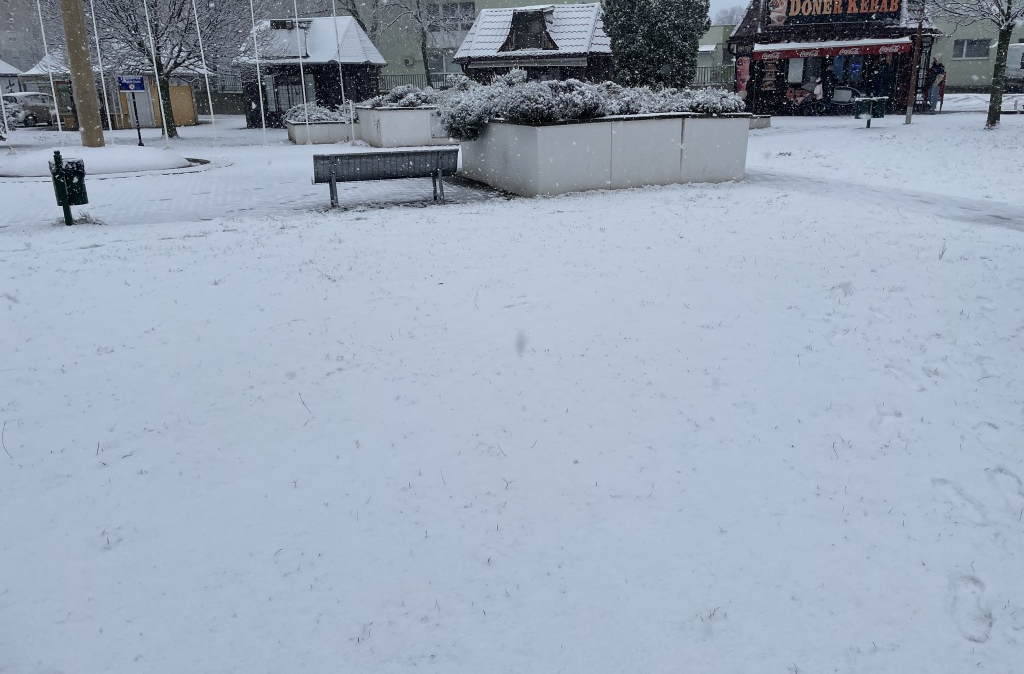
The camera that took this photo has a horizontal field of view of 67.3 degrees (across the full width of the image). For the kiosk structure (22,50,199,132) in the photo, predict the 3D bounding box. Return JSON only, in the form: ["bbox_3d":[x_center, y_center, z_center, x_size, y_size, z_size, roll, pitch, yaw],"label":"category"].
[{"bbox_3d":[-17.774,-11.037,34.677,7.600,3.200,3.800,-11,21,-26],"label":"kiosk structure"}]

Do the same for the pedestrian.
[{"bbox_3d":[13.813,-8.171,25.113,0.550,1.740,0.550,-6,19,-14],"label":"pedestrian"}]

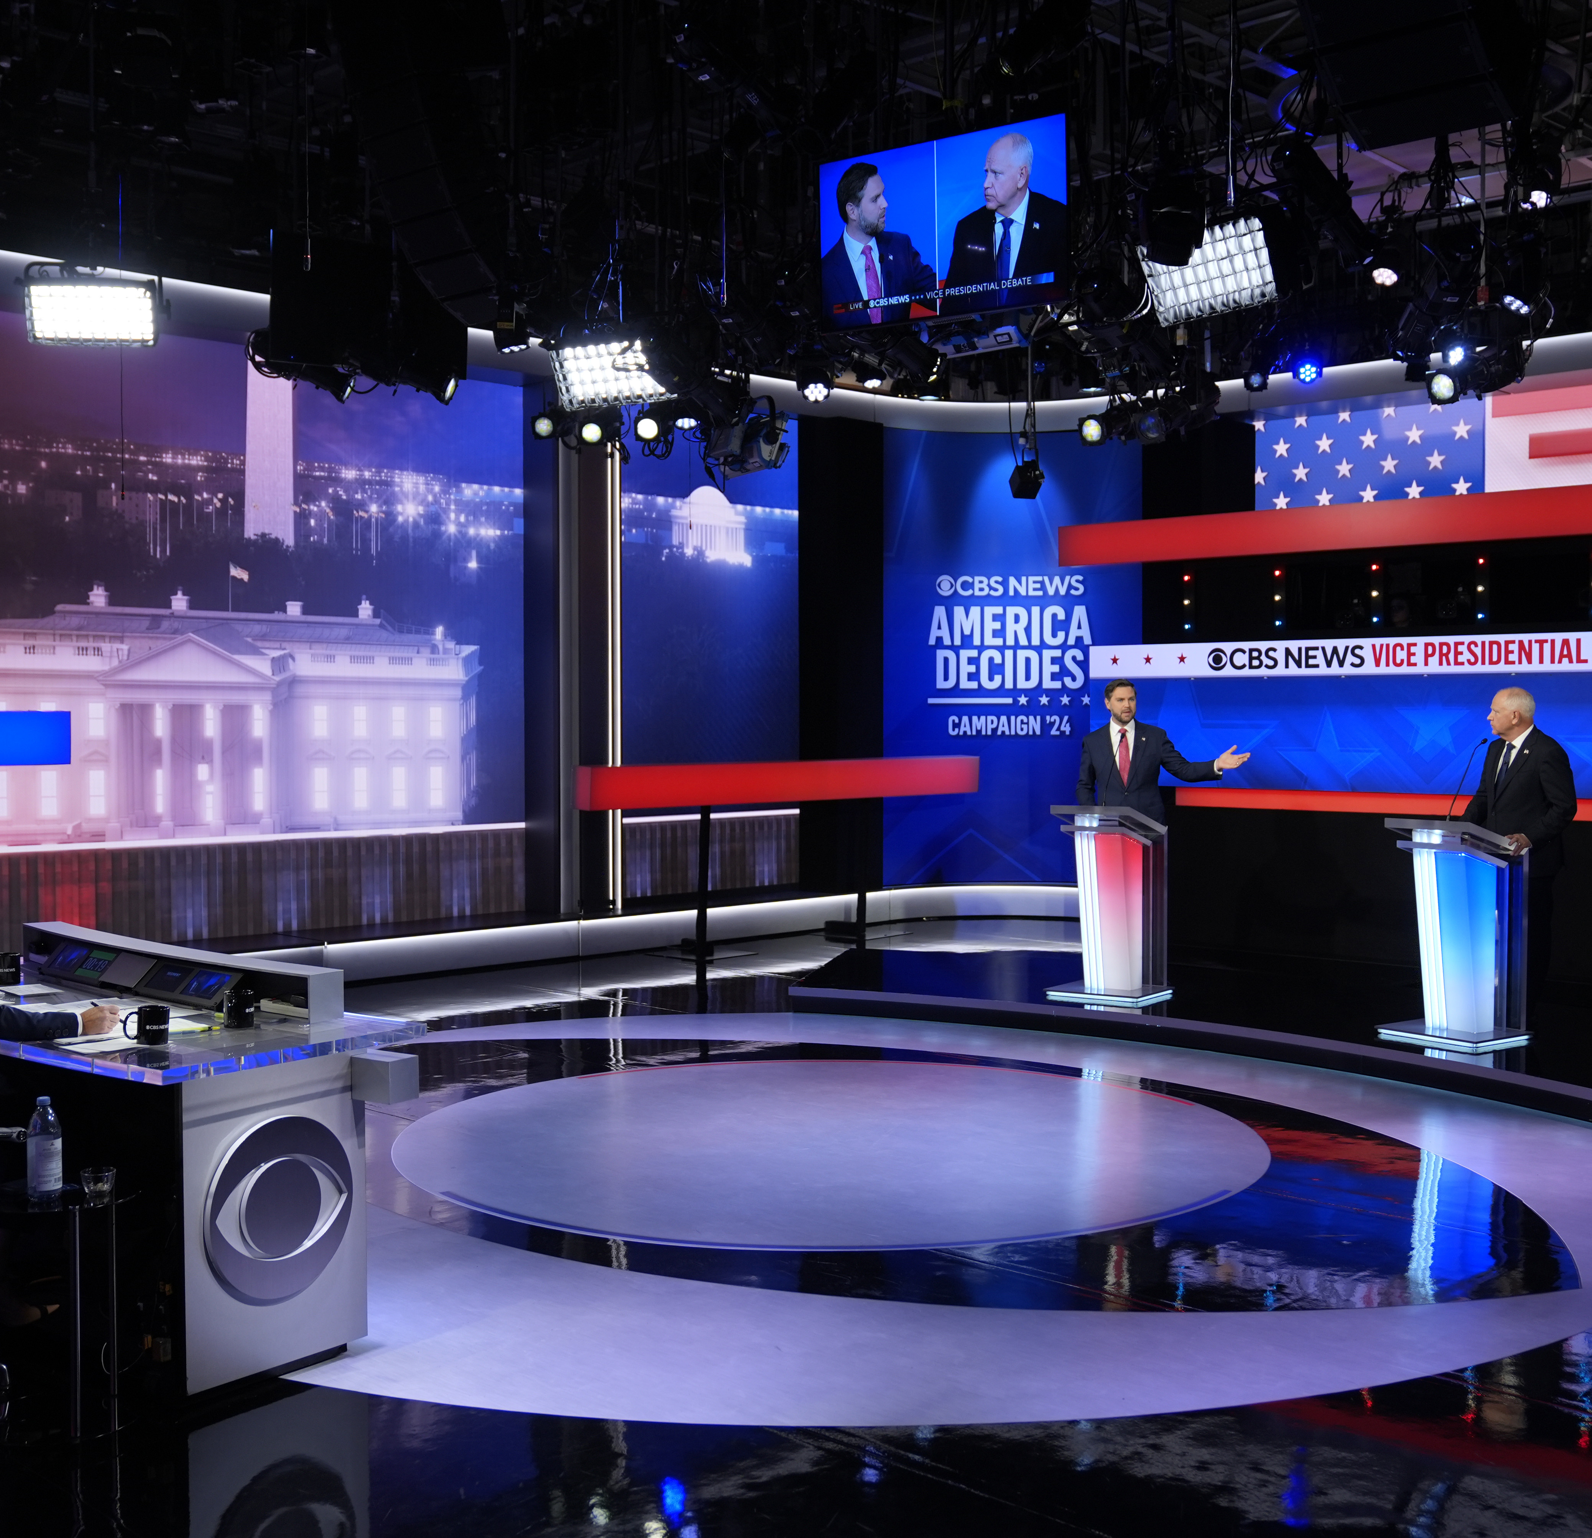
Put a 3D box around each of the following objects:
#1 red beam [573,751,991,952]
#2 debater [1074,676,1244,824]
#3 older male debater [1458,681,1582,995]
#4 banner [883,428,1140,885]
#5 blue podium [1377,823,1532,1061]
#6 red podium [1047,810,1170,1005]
[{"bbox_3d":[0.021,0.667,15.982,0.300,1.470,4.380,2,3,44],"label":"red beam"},{"bbox_3d":[2.200,0.413,12.121,1.000,1.890,0.480,0,2,10],"label":"debater"},{"bbox_3d":[3.840,0.488,10.592,0.440,1.840,0.540,-1,2,-28],"label":"older male debater"},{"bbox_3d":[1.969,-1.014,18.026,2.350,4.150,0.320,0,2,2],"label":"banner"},{"bbox_3d":[3.429,0.832,10.337,0.520,1.170,0.580,-2,2,-39],"label":"blue podium"},{"bbox_3d":[1.874,0.784,11.807,0.580,1.170,0.520,1,2,32],"label":"red podium"}]

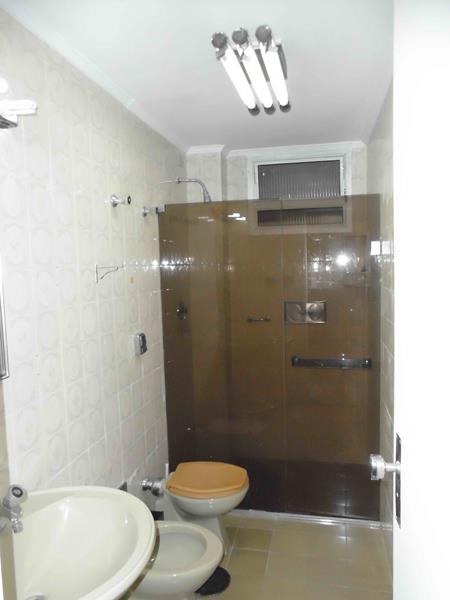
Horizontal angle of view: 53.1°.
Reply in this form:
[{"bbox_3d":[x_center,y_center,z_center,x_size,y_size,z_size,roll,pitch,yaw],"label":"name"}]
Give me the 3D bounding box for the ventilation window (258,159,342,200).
[{"bbox_3d":[0.559,-0.877,3.353,0.630,0.310,0.060,-1,5,12],"label":"ventilation window"}]

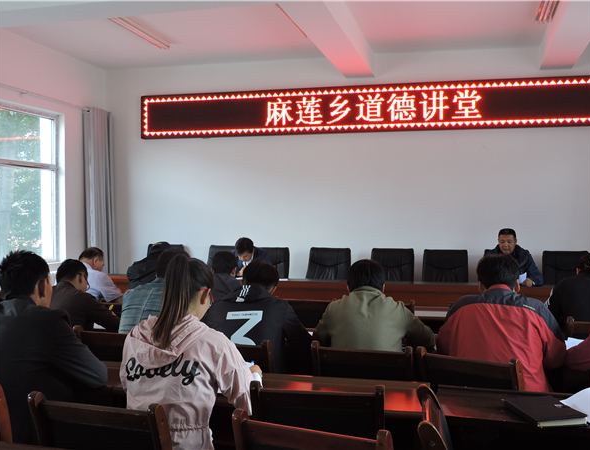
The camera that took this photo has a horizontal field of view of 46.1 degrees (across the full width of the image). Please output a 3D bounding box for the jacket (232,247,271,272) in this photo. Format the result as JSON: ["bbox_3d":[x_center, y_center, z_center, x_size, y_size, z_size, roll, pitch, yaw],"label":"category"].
[{"bbox_3d":[-0.479,0.551,7.641,0.490,0.600,0.400,0,1,8],"label":"jacket"}]

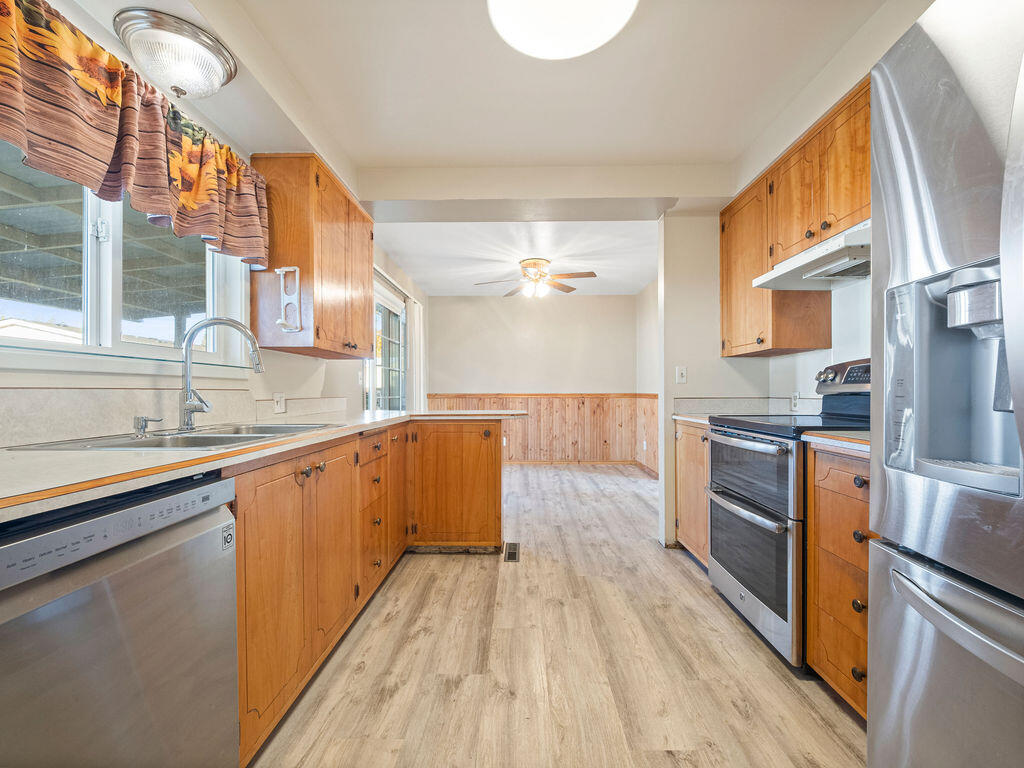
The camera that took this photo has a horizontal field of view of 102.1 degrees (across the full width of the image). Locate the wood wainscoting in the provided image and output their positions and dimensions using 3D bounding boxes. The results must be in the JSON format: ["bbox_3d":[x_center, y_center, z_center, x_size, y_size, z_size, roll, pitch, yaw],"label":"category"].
[{"bbox_3d":[0.286,0.661,5.661,3.120,1.045,0.990,0,-1,1],"label":"wood wainscoting"}]

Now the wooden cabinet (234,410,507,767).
[{"bbox_3d":[-0.686,0.669,2.172,1.220,0.870,2.165,0,-1,1],"label":"wooden cabinet"}]

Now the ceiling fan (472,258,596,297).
[{"bbox_3d":[0.264,-1.139,4.554,1.320,0.400,1.280,0,-1,1],"label":"ceiling fan"}]

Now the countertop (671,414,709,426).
[{"bbox_3d":[1.425,0.226,2.561,0.655,0.040,0.585,0,-1,1],"label":"countertop"}]

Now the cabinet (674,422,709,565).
[{"bbox_3d":[1.441,0.663,2.551,0.624,0.835,0.580,0,-1,1],"label":"cabinet"}]

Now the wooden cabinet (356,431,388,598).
[{"bbox_3d":[-0.986,0.650,2.118,0.581,0.825,0.415,0,-1,1],"label":"wooden cabinet"}]

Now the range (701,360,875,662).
[{"bbox_3d":[1.389,0.510,1.892,0.700,1.220,0.745,0,-1,1],"label":"range"}]

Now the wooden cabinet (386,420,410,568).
[{"bbox_3d":[-0.978,0.657,2.518,0.581,0.825,0.385,0,-1,1],"label":"wooden cabinet"}]

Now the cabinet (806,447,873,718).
[{"bbox_3d":[1.414,0.643,1.256,0.624,0.835,0.530,0,-1,1],"label":"cabinet"}]

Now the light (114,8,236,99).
[{"bbox_3d":[-1.205,-1.145,1.502,0.348,0.125,0.348,0,-1,1],"label":"light"}]

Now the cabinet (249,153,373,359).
[{"bbox_3d":[-1.179,-0.684,2.621,0.325,1.000,0.890,0,-1,1],"label":"cabinet"}]

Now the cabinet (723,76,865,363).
[{"bbox_3d":[1.593,-0.706,2.178,0.325,1.009,1.337,0,-1,1],"label":"cabinet"}]

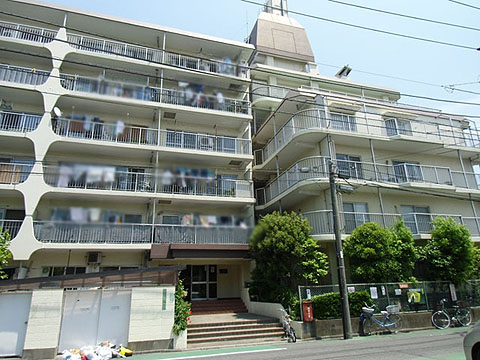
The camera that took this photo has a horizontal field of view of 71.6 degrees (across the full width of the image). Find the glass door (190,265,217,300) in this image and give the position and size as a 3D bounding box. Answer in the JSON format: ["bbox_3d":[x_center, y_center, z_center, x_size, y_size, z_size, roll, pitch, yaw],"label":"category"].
[{"bbox_3d":[-2.000,5.877,18.963,1.477,1.841,0.104,4,-19,-17],"label":"glass door"}]

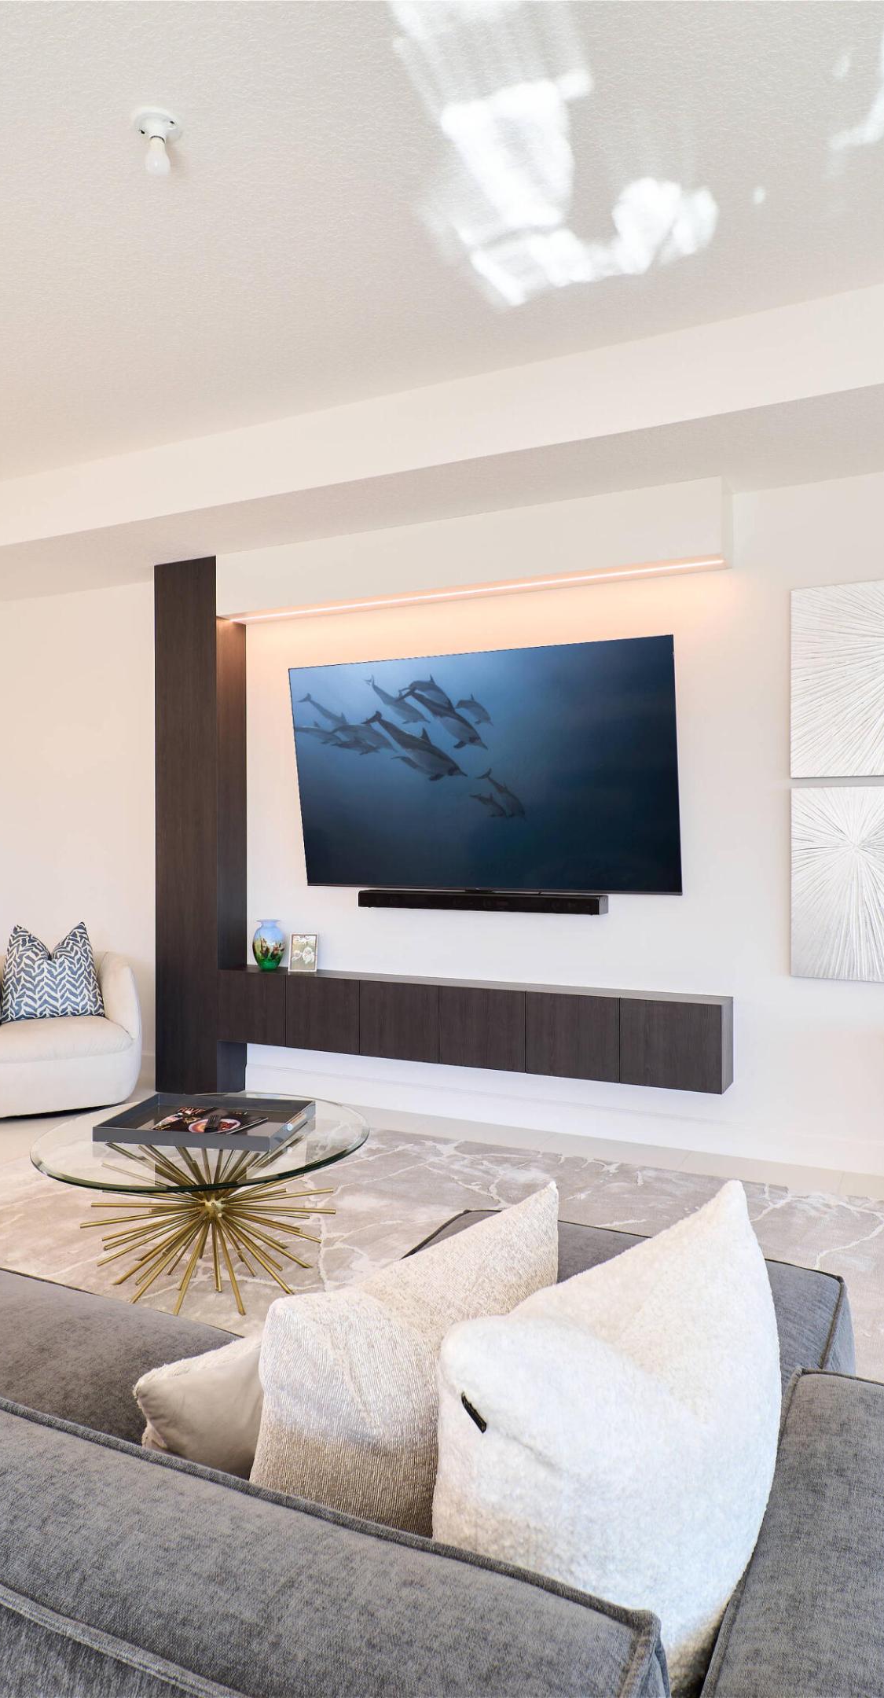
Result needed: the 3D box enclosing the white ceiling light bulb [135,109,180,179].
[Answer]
[{"bbox_3d":[-0.708,-1.738,2.275,0.116,0.125,0.116,0,0,0],"label":"white ceiling light bulb"}]

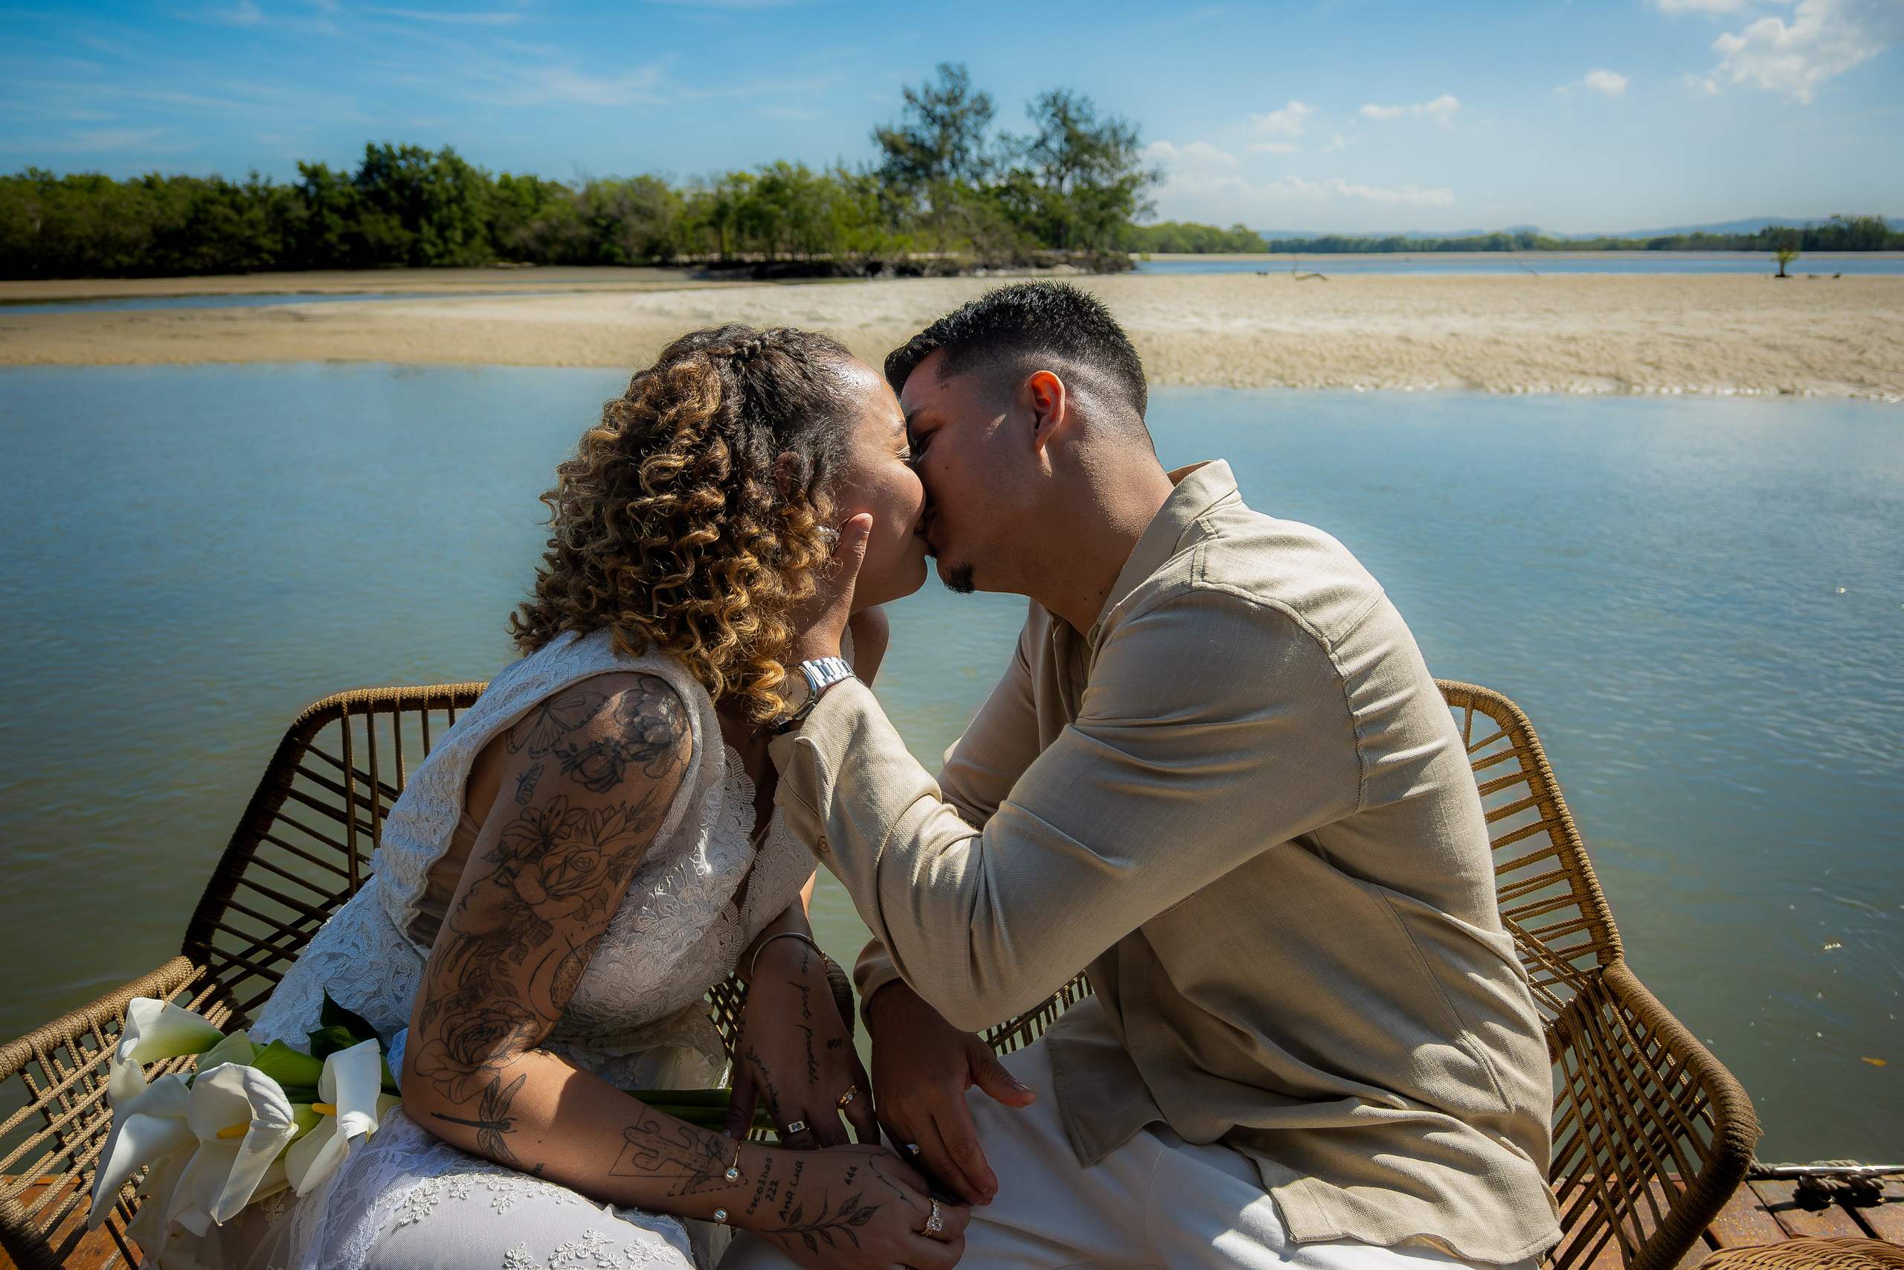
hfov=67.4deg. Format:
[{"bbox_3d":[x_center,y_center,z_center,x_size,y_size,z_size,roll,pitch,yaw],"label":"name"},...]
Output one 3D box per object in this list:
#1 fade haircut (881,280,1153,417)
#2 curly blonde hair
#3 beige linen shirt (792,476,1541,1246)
[{"bbox_3d":[0.052,-0.221,1.121,0.195,0.120,0.165,-10,15,5],"label":"fade haircut"},{"bbox_3d":[-0.209,-0.086,1.106,0.260,0.295,0.250,-9,17,-18],"label":"curly blonde hair"},{"bbox_3d":[0.189,0.209,1.253,0.603,0.694,0.520,-13,15,1],"label":"beige linen shirt"}]

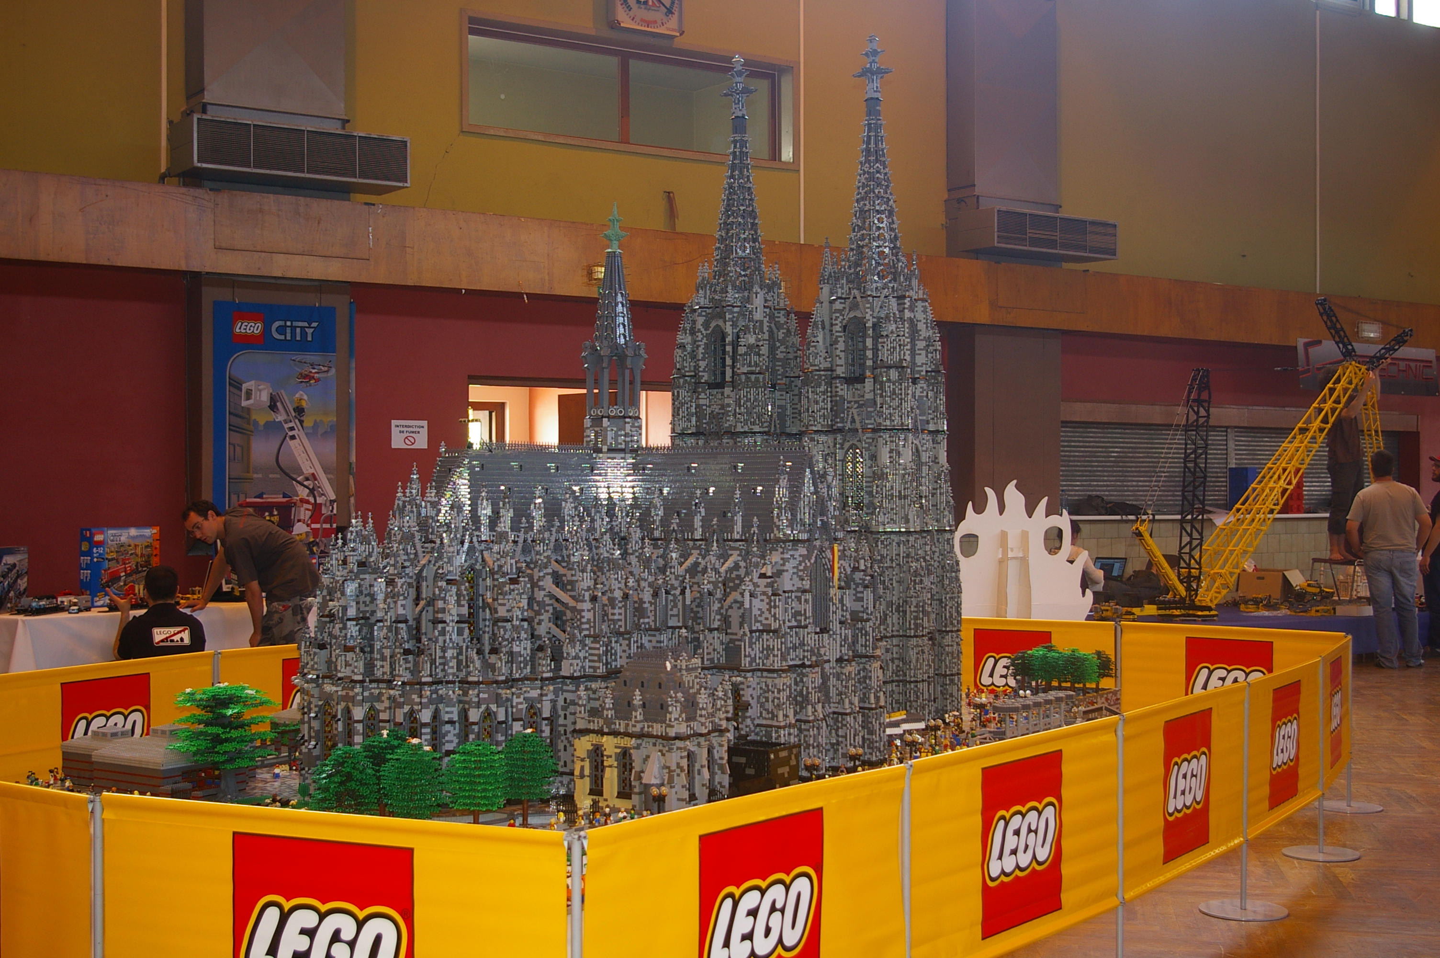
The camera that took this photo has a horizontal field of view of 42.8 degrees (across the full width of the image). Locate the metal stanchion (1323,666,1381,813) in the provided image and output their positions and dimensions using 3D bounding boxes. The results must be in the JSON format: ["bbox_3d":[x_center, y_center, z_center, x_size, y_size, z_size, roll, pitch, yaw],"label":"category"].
[{"bbox_3d":[2.871,1.109,8.380,0.310,0.780,0.310,0,0,0],"label":"metal stanchion"}]

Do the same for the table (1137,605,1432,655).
[{"bbox_3d":[4.281,1.358,15.840,3.800,0.390,1.900,0,-1,-34],"label":"table"}]

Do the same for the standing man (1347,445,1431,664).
[{"bbox_3d":[5.476,0.644,15.050,0.640,1.770,0.380,0,0,13],"label":"standing man"}]

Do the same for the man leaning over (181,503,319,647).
[{"bbox_3d":[-2.670,0.807,10.500,0.740,1.400,0.560,0,0,-26],"label":"man leaning over"}]

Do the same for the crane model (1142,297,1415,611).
[{"bbox_3d":[4.850,-0.207,15.920,3.500,2.740,0.650,0,-1,-34],"label":"crane model"}]

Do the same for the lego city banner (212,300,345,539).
[{"bbox_3d":[-3.107,-0.273,12.859,0.901,1.900,0.040,0,0,-34],"label":"lego city banner"}]

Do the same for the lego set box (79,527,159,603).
[{"bbox_3d":[-3.737,0.545,11.487,0.090,0.478,0.570,0,0,28],"label":"lego set box"}]

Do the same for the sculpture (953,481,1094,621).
[{"bbox_3d":[1.981,0.765,12.100,1.130,1.500,0.250,0,0,-28],"label":"sculpture"}]

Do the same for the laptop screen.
[{"bbox_3d":[3.419,0.788,16.100,0.310,0.225,0.030,0,-20,38],"label":"laptop screen"}]

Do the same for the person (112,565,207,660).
[{"bbox_3d":[-3.130,0.996,10.280,0.550,1.040,0.600,0,0,-30],"label":"person"}]

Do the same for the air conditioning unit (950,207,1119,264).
[{"bbox_3d":[2.868,-2.184,16.616,1.504,0.328,0.540,0,0,-34],"label":"air conditioning unit"}]

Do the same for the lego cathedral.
[{"bbox_3d":[-0.285,-0.427,6.770,1.900,2.810,3.000,0,0,33],"label":"lego cathedral"}]

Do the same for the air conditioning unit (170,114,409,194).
[{"bbox_3d":[-2.958,-2.215,12.692,1.534,0.345,0.540,0,0,-34],"label":"air conditioning unit"}]

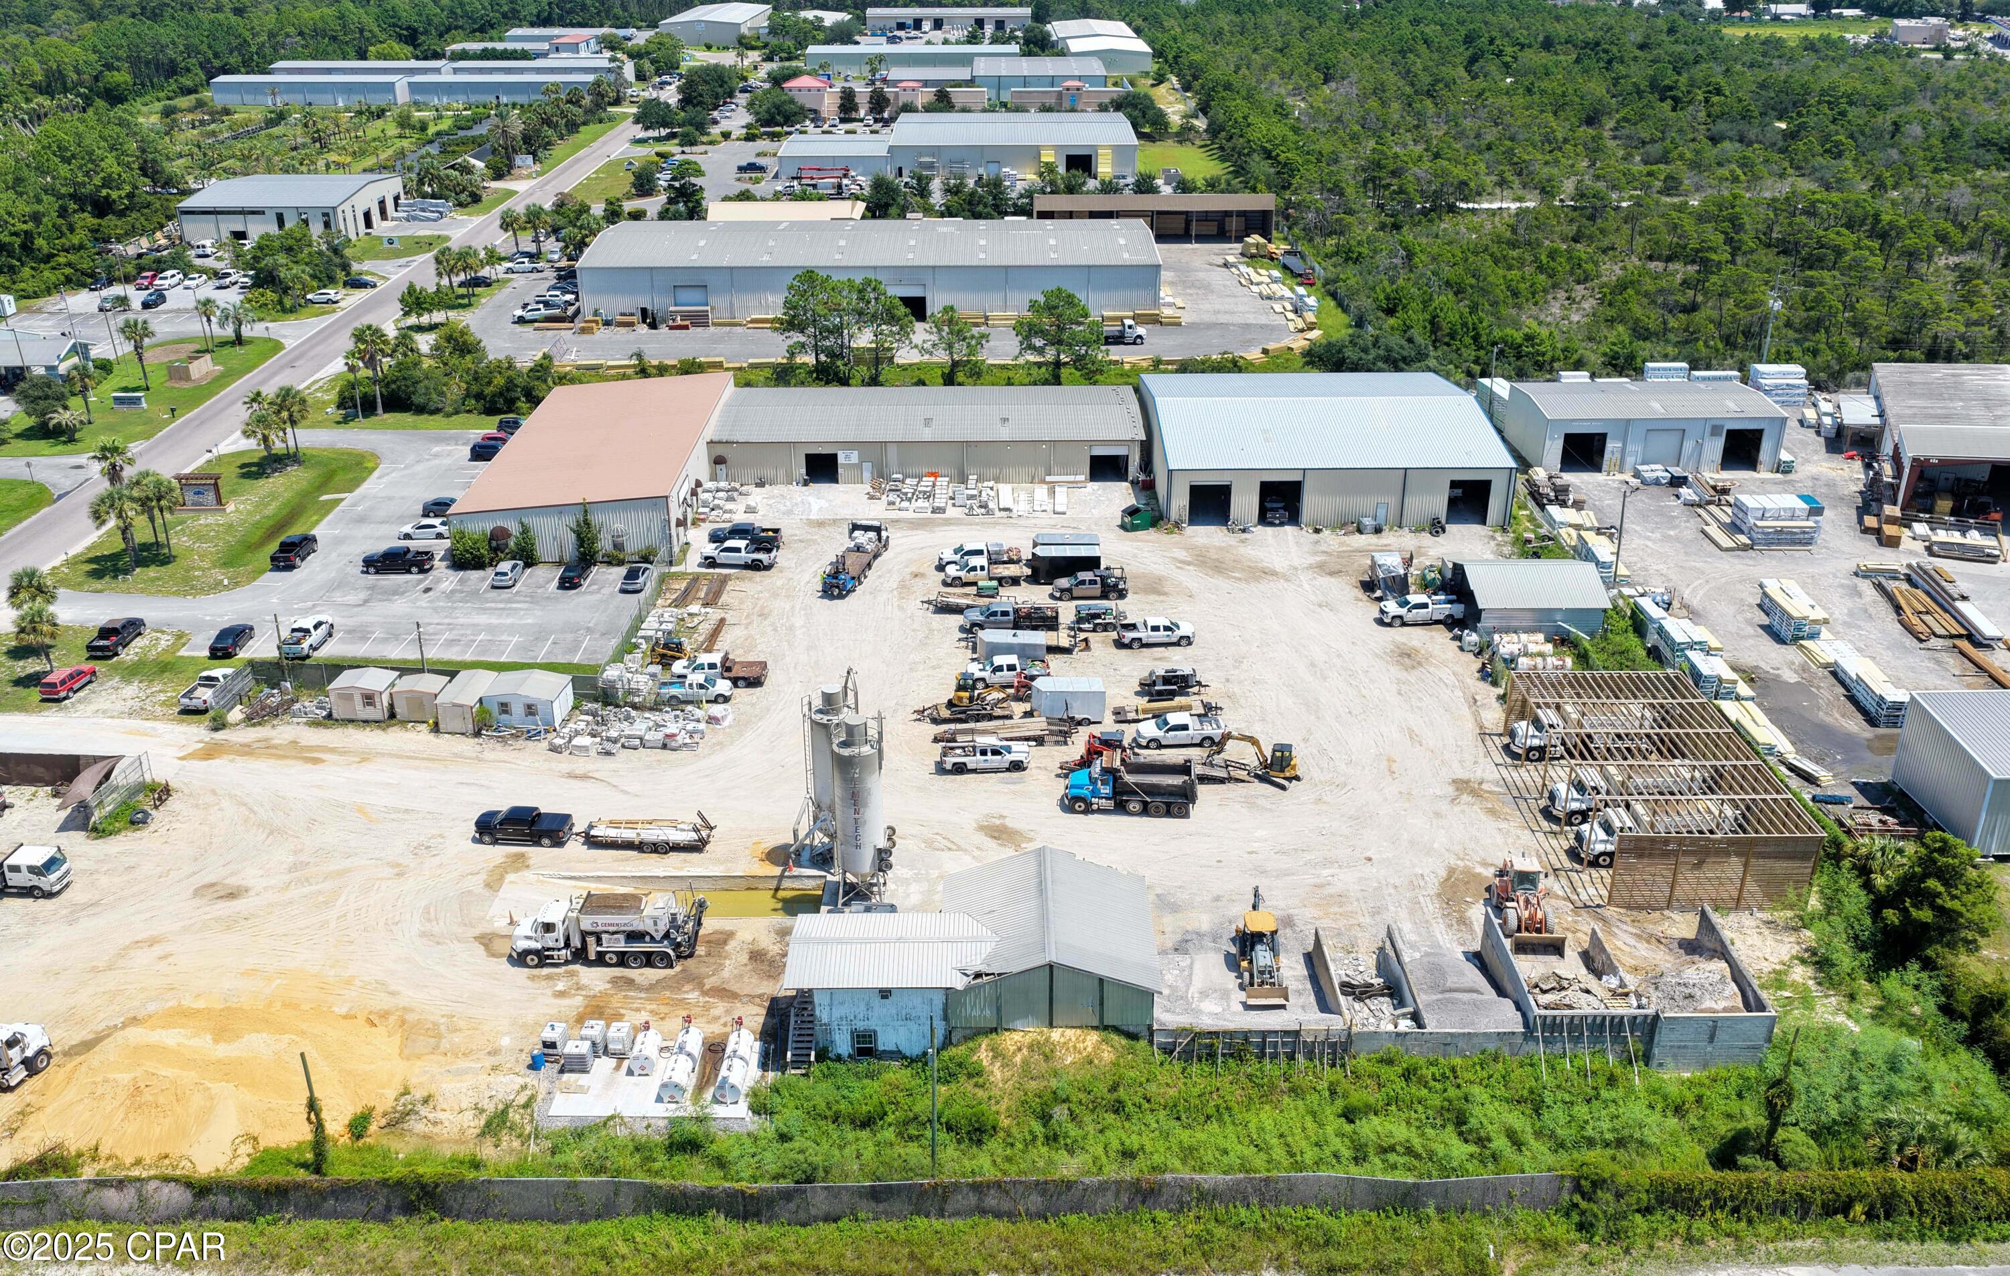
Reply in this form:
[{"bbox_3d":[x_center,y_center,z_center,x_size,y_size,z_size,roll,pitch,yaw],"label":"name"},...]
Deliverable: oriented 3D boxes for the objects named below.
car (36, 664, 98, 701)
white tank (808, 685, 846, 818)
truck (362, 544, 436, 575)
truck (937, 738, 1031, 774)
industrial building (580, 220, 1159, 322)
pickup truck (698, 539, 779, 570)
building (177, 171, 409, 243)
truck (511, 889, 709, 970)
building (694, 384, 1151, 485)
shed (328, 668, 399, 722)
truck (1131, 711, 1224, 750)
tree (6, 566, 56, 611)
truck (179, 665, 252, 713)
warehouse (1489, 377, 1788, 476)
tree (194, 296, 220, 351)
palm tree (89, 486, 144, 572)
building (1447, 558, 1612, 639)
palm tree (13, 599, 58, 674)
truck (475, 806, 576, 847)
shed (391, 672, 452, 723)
[{"bbox_3d":[-66.854,2.970,111.603,1.760,1.660,4.350,1,26,3],"label":"car"},{"bbox_3d":[-9.576,6.662,88.439,2.550,8.900,2.550,0,26,0],"label":"white tank"},{"bbox_3d":[-51.150,-6.618,131.931,5.750,1.900,2.000,0,26,0],"label":"truck"},{"bbox_3d":[-1.356,7.424,100.899,5.850,1.880,2.000,-2,26,-3],"label":"truck"},{"bbox_3d":[-17.700,-52.865,220.819,76.800,8.150,31.400,0,26,0],"label":"industrial building"},{"bbox_3d":[-22.250,-7.092,131.421,6.250,1.980,2.050,4,26,8],"label":"pickup truck"},{"bbox_3d":[-113.866,-69.674,251.361,24.329,6.796,27.383,0,26,1],"label":"building"},{"bbox_3d":[-21.200,15.470,84.076,10.400,3.600,2.650,0,26,0],"label":"truck"},{"bbox_3d":[-7.257,-20.505,153.673,40.800,5.200,16.700,0,26,0],"label":"building"},{"bbox_3d":[-44.720,3.875,109.403,3.900,2.530,3.050,1,26,3],"label":"shed"},{"bbox_3d":[11.504,6.044,103.625,5.820,1.920,2.000,-1,26,-3],"label":"truck"},{"bbox_3d":[-71.102,-2.267,115.304,3.800,6.600,3.800,0,26,0],"label":"tree"},{"bbox_3d":[-55.700,3.320,110.409,2.000,1.850,5.600,2,26,4],"label":"truck"},{"bbox_3d":[63.477,-21.465,155.945,22.900,6.100,12.000,0,26,0],"label":"warehouse"},{"bbox_3d":[-95.139,-37.638,186.926,2.970,6.732,2.970,0,26,0],"label":"tree"},{"bbox_3d":[-73.349,-8.931,129.856,4.300,7.300,4.300,0,26,0],"label":"palm tree"},{"bbox_3d":[40.273,-3.507,120.759,9.900,4.500,9.150,0,26,0],"label":"building"},{"bbox_3d":[-70.000,-0.004,113.751,3.300,5.750,3.300,0,26,0],"label":"palm tree"},{"bbox_3d":[-28.685,11.104,93.422,5.800,1.930,2.000,3,26,5],"label":"truck"},{"bbox_3d":[-40.570,4.072,109.165,3.300,2.380,2.700,1,26,3],"label":"shed"}]

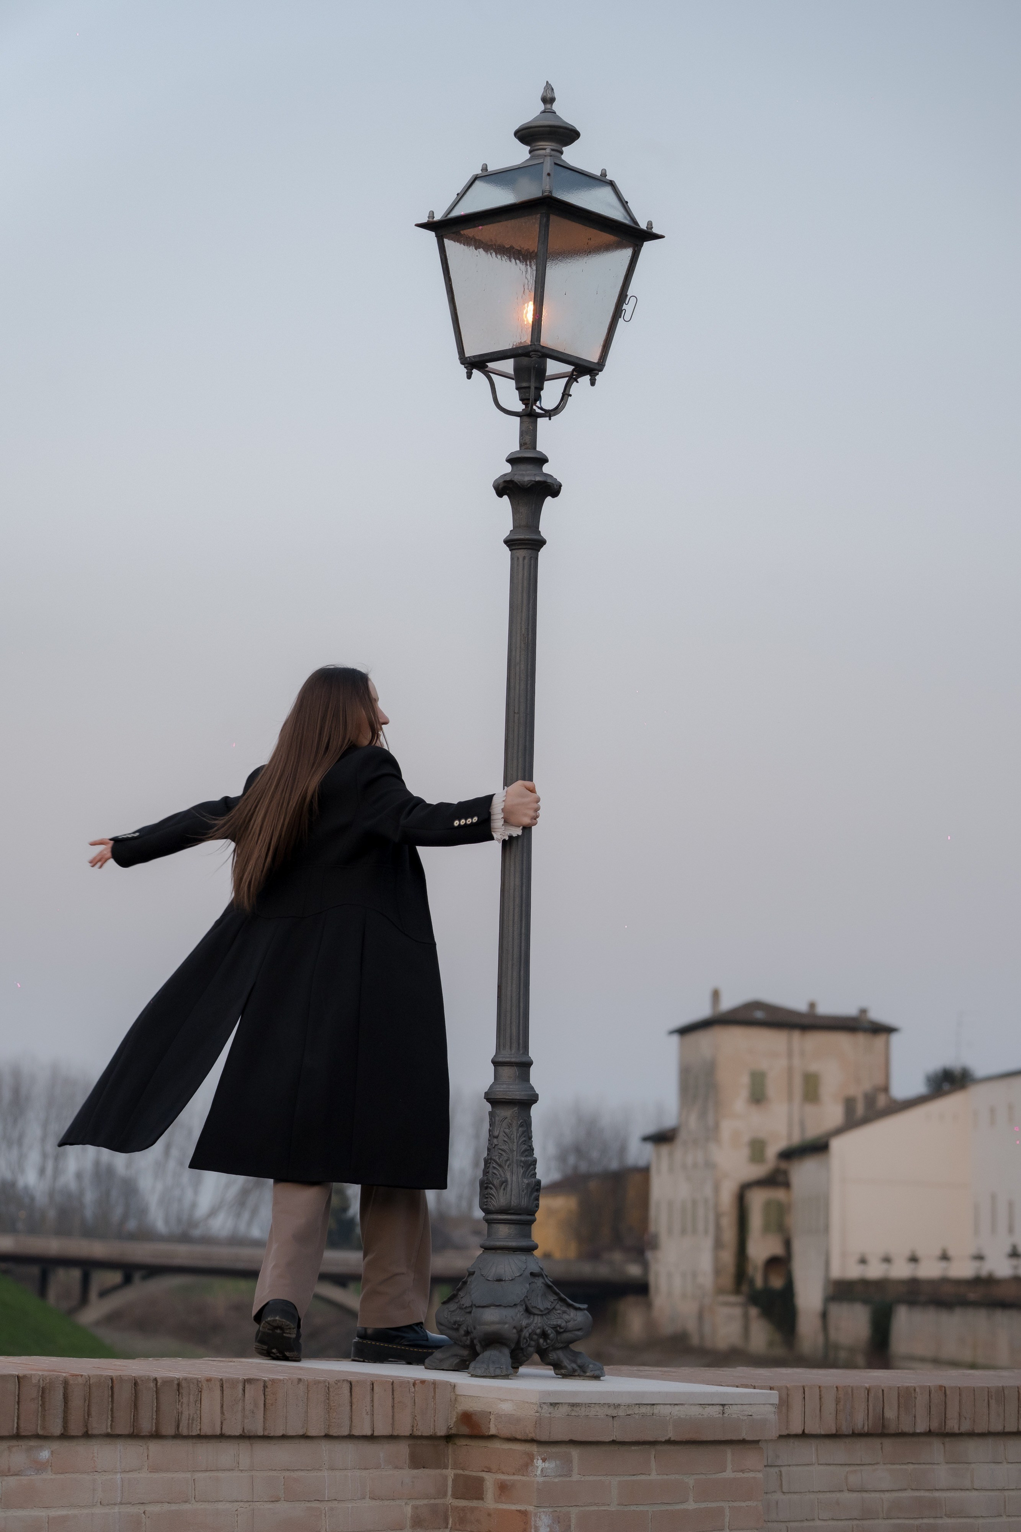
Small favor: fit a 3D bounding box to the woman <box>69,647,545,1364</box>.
[{"bbox_3d":[-0.489,0.596,8.744,1.120,1.701,0.570,0,-8,8],"label":"woman"}]

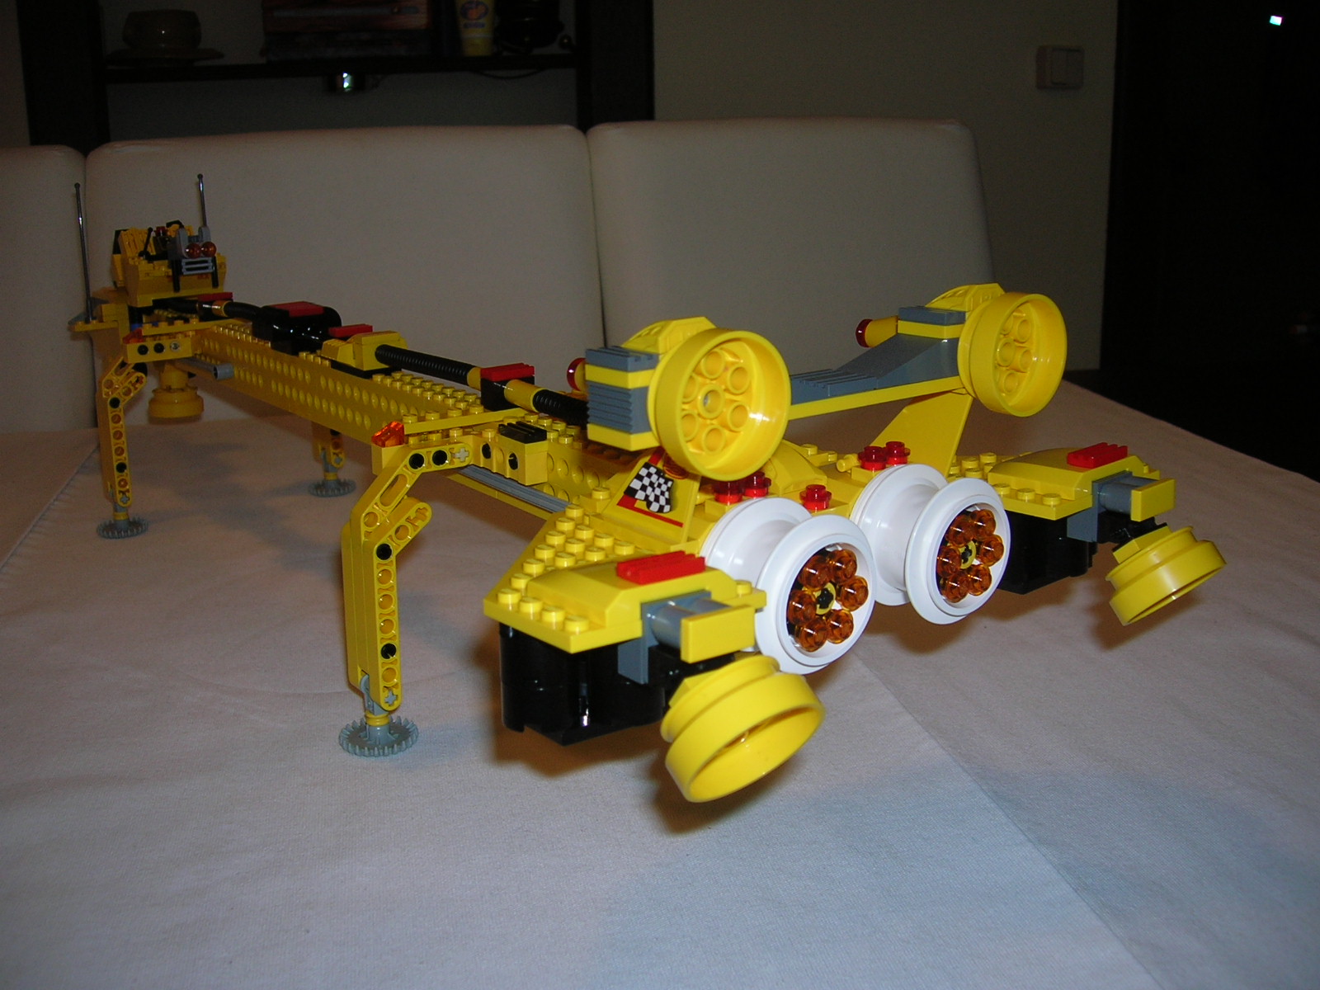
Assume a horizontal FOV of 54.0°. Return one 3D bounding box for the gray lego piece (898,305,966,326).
[{"bbox_3d":[0.071,-0.046,0.336,0.008,0.003,0.016,-12,19,-35],"label":"gray lego piece"}]

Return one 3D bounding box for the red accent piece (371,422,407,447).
[{"bbox_3d":[-0.085,-0.018,0.406,0.008,0.006,0.008,-12,17,-36],"label":"red accent piece"}]

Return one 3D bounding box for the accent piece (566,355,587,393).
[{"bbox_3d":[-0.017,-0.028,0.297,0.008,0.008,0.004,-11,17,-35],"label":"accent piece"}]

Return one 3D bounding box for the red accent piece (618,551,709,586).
[{"bbox_3d":[0.000,0.014,0.258,0.016,0.003,0.008,-10,18,-36],"label":"red accent piece"}]

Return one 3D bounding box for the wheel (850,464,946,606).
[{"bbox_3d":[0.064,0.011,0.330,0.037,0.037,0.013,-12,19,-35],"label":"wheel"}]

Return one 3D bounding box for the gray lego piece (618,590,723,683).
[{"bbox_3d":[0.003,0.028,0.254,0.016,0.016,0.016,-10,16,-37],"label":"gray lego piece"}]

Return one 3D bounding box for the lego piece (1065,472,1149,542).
[{"bbox_3d":[0.124,0.004,0.352,0.016,0.016,0.019,-15,19,-35],"label":"lego piece"}]

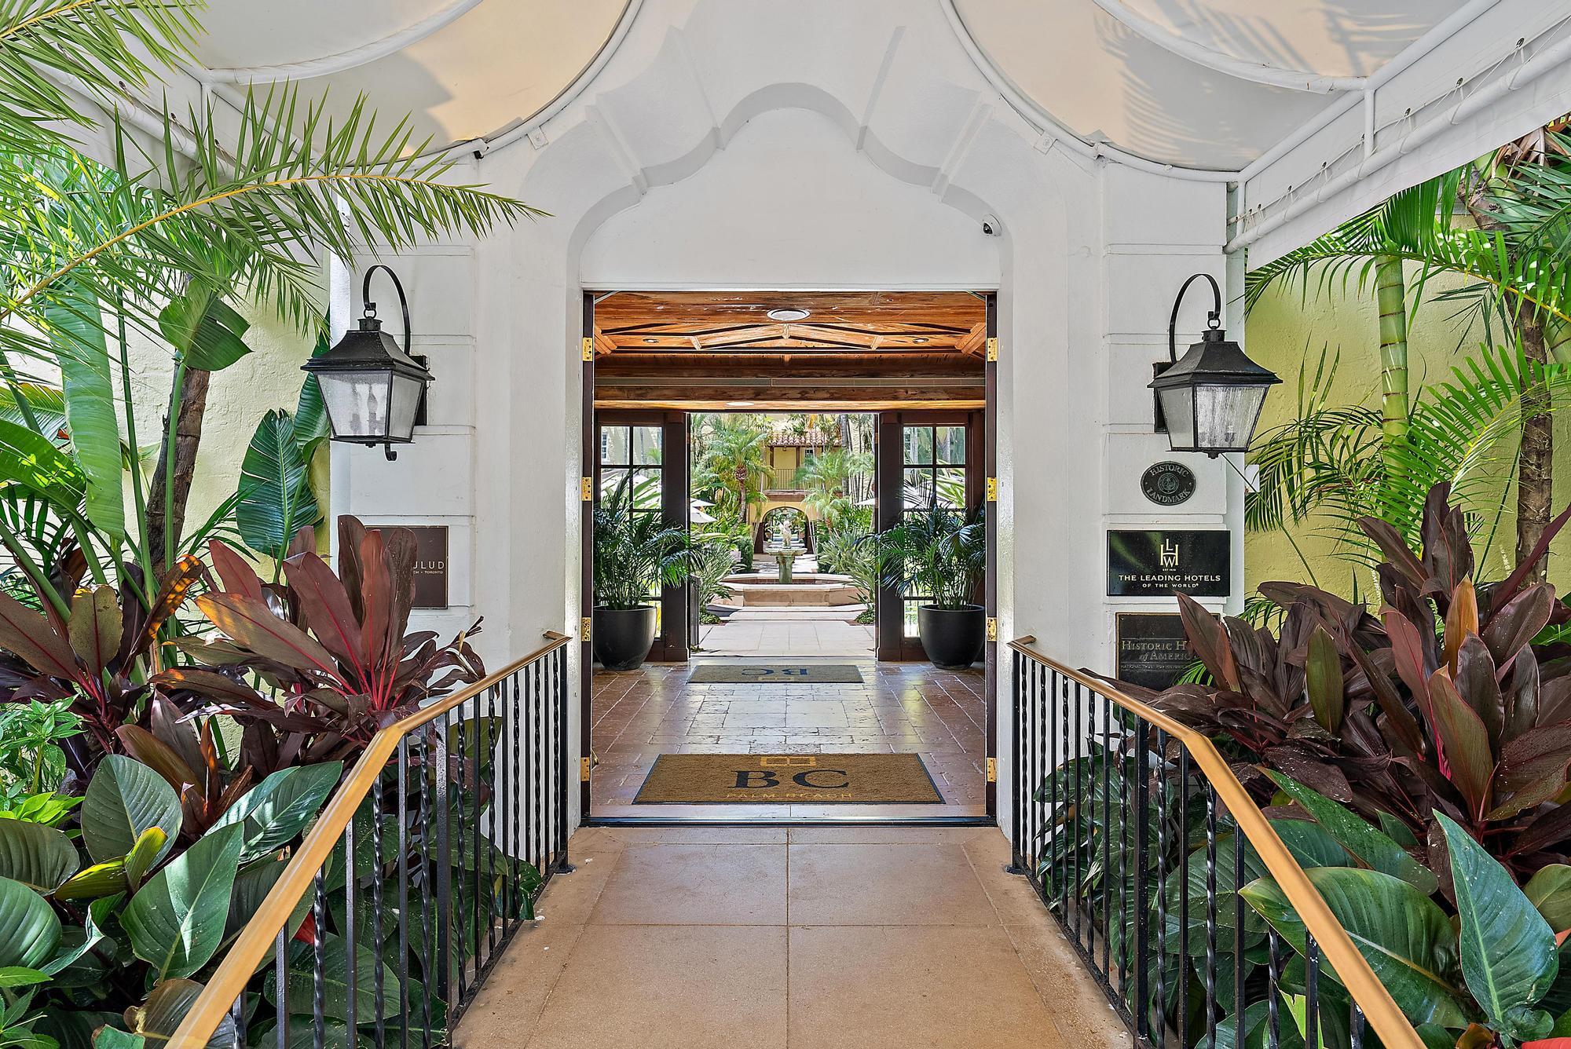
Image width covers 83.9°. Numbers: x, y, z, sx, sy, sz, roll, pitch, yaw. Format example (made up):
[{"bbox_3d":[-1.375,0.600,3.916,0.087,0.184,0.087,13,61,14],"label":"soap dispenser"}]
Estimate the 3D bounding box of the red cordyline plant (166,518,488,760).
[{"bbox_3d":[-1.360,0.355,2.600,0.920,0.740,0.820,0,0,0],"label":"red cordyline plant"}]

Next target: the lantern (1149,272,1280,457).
[{"bbox_3d":[1.573,-0.597,3.295,0.335,0.700,0.500,0,0,0],"label":"lantern"}]

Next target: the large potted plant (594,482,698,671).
[{"bbox_3d":[-1.470,0.490,8.220,1.200,1.740,1.080,0,0,0],"label":"large potted plant"}]

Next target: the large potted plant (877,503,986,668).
[{"bbox_3d":[1.470,0.580,8.220,1.200,1.560,1.080,0,0,0],"label":"large potted plant"}]

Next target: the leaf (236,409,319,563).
[{"bbox_3d":[-2.330,-0.177,4.000,0.370,0.700,0.170,0,0,-18],"label":"leaf"}]

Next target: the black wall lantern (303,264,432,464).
[{"bbox_3d":[-1.523,-0.618,3.295,0.335,0.735,0.500,0,0,0],"label":"black wall lantern"}]

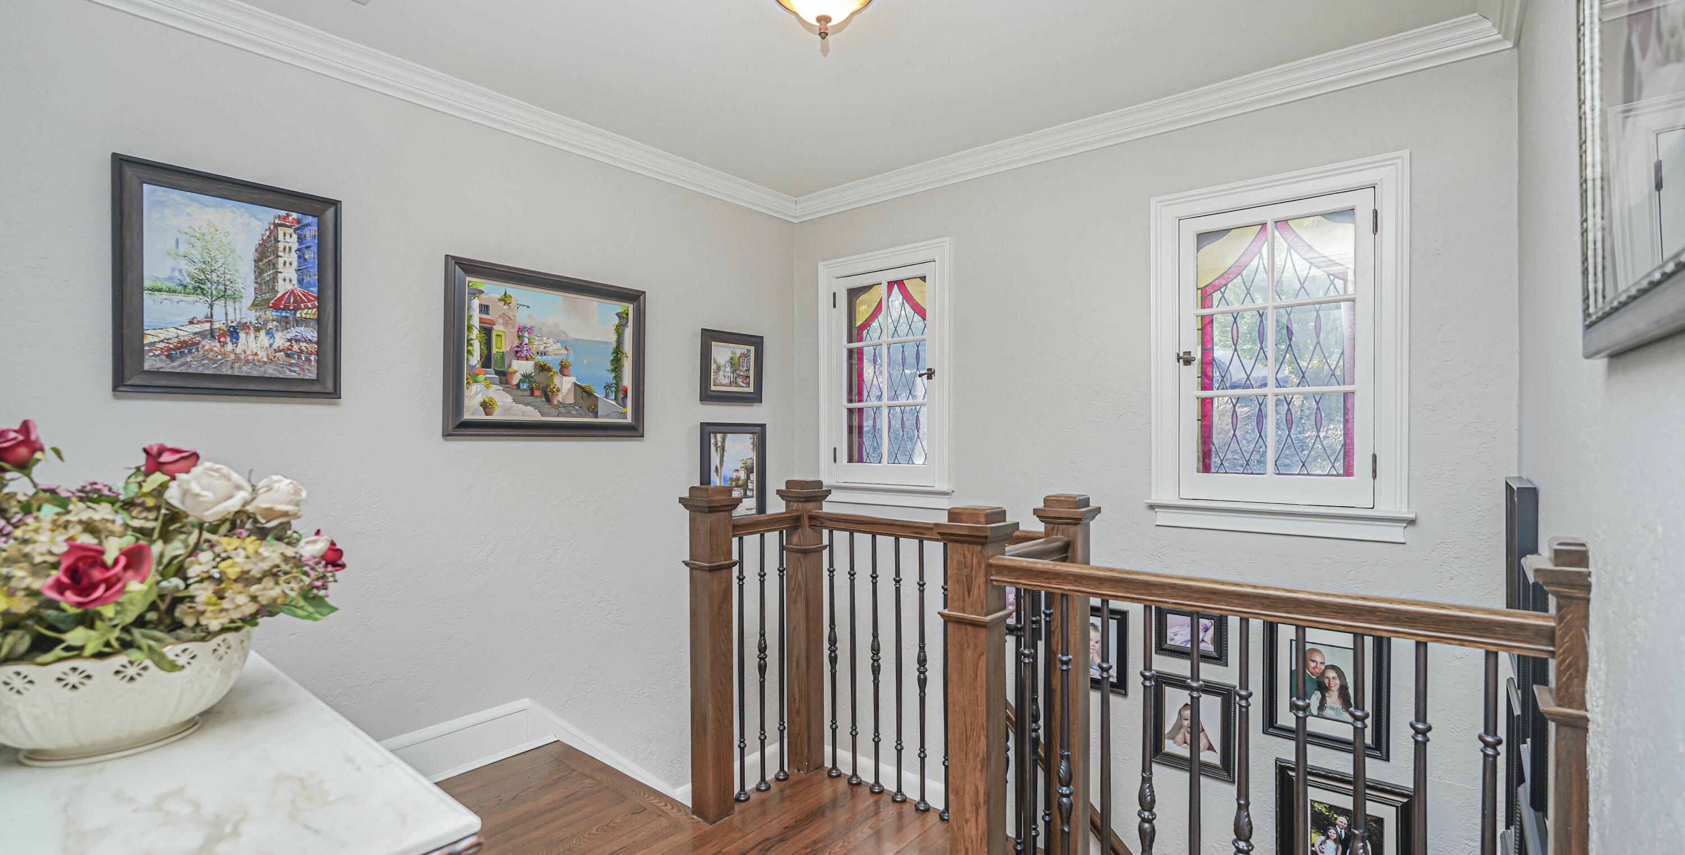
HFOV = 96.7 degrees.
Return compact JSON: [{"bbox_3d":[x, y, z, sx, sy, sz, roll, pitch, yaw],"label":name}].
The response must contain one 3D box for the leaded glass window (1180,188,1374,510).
[{"bbox_3d":[1.493,-0.255,2.610,0.588,1.036,0.050,0,0,39],"label":"leaded glass window"}]

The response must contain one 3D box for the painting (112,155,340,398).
[{"bbox_3d":[-1.745,-0.401,2.158,0.035,0.622,0.513,0,0,39],"label":"painting"}]

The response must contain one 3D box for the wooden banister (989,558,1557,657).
[{"bbox_3d":[0.705,0.321,1.411,0.919,0.054,0.061,0,0,39],"label":"wooden banister"}]

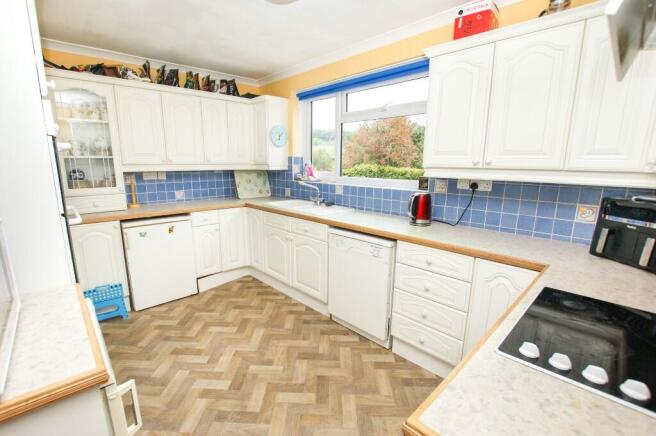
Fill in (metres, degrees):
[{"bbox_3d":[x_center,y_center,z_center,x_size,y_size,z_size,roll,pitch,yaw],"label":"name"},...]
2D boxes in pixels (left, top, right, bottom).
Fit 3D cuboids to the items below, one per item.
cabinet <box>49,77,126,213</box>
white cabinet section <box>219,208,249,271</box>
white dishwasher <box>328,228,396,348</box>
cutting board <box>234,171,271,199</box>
[{"bbox_3d":[-2.233,-0.634,2.528,0.320,1.143,0.469,11,15,44],"label":"cabinet"},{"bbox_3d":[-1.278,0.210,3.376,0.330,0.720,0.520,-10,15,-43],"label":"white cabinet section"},{"bbox_3d":[0.445,0.495,2.368,0.610,0.830,0.590,11,15,44],"label":"white dishwasher"},{"bbox_3d":[-1.040,-0.485,3.784,0.410,0.430,0.020,-7,-9,-35],"label":"cutting board"}]

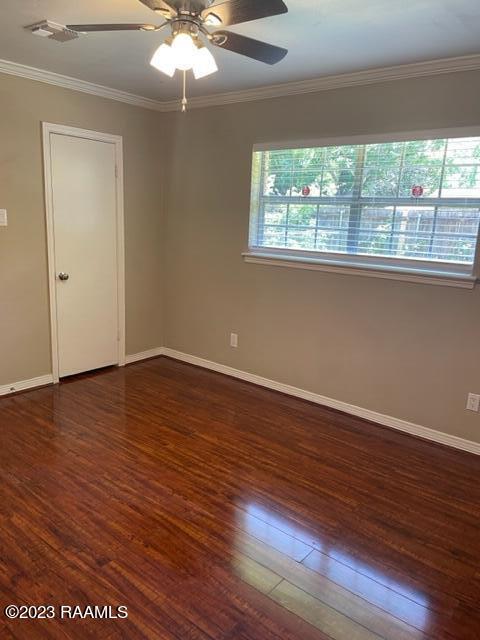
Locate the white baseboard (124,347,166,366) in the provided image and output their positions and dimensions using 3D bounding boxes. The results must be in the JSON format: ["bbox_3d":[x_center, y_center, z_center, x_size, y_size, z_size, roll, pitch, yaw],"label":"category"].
[{"bbox_3d":[-0.960,0.362,4.837,0.020,0.097,0.477,12,16,38],"label":"white baseboard"}]

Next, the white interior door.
[{"bbox_3d":[-1.328,-0.515,4.168,0.040,1.997,0.613,12,16,38],"label":"white interior door"}]

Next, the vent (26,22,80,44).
[{"bbox_3d":[-1.040,-1.606,2.710,0.230,0.035,0.237,12,16,38],"label":"vent"}]

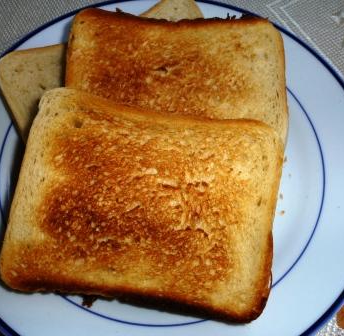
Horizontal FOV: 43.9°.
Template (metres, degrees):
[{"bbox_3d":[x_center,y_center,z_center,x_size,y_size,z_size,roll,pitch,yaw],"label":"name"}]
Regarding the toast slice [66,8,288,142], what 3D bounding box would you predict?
[{"bbox_3d":[0.002,-0.043,0.242,0.121,0.014,0.097,2,70,0],"label":"toast slice"}]

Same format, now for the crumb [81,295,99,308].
[{"bbox_3d":[-0.040,0.064,0.206,0.008,0.005,0.006,1,63,0],"label":"crumb"}]

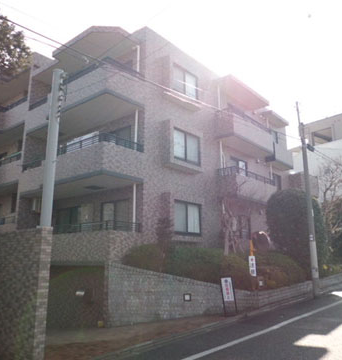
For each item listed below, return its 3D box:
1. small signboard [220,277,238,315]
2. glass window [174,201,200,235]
[{"bbox_3d":[2.170,4.278,13.337,0.460,1.380,0.060,7,-22,-30],"label":"small signboard"},{"bbox_3d":[0.692,1.520,14.285,0.150,1.280,1.710,-10,-16,39],"label":"glass window"}]

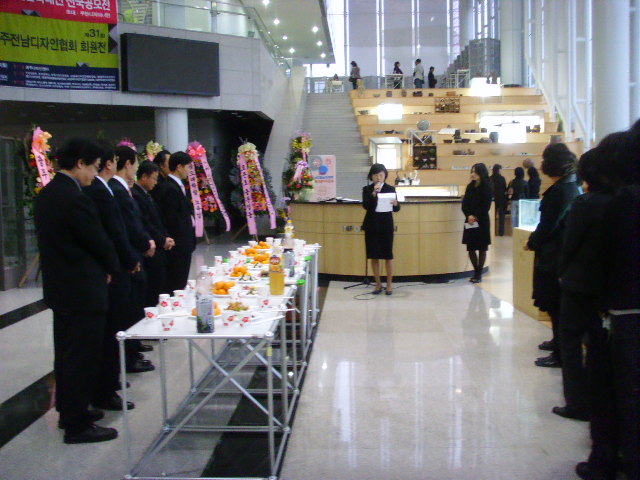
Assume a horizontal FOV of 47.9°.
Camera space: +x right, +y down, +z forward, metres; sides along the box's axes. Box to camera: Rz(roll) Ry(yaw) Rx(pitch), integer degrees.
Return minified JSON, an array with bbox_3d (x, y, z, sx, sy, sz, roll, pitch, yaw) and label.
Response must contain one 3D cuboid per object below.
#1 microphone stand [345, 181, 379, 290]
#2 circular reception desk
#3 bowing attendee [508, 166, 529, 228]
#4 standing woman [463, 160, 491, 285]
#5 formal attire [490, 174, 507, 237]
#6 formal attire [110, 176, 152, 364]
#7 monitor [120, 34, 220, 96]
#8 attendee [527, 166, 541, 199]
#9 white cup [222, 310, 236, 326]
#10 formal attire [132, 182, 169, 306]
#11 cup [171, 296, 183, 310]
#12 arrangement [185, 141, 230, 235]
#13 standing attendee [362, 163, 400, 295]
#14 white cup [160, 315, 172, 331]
[{"bbox_3d":[0.602,-0.089,9.440,0.520,1.400,0.470,0,5,4],"label":"microphone stand"},{"bbox_3d":[1.135,-0.078,10.975,3.200,1.080,2.500,0,5,12],"label":"circular reception desk"},{"bbox_3d":[4.171,-0.750,15.123,0.450,1.550,0.380,-1,5,-6],"label":"bowing attendee"},{"bbox_3d":[2.105,-0.235,9.681,0.340,1.600,0.450,-6,7,-43],"label":"standing woman"},{"bbox_3d":[3.820,-0.776,15.394,0.430,1.370,0.300,2,6,21],"label":"formal attire"},{"bbox_3d":[-1.535,0.246,5.668,0.420,1.450,0.500,-1,6,-6],"label":"formal attire"},{"bbox_3d":[-3.666,-4.287,17.894,2.400,1.370,0.400,-5,7,-34],"label":"monitor"},{"bbox_3d":[5.117,-0.973,17.254,0.450,1.600,0.320,-1,5,-2],"label":"attendee"},{"bbox_3d":[-0.442,0.389,3.569,0.071,0.068,0.071,-1,5,3],"label":"white cup"},{"bbox_3d":[-1.502,0.206,6.239,0.420,1.400,0.500,-1,6,-2],"label":"formal attire"},{"bbox_3d":[-0.855,0.377,4.291,0.071,0.073,0.071,-1,6,0],"label":"cup"},{"bbox_3d":[-2.551,-1.099,16.144,0.950,2.160,0.500,-4,6,-32],"label":"arrangement"},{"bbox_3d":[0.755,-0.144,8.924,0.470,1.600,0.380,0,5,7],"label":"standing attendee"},{"bbox_3d":[-0.735,0.402,3.498,0.071,0.068,0.071,-1,5,0],"label":"white cup"}]

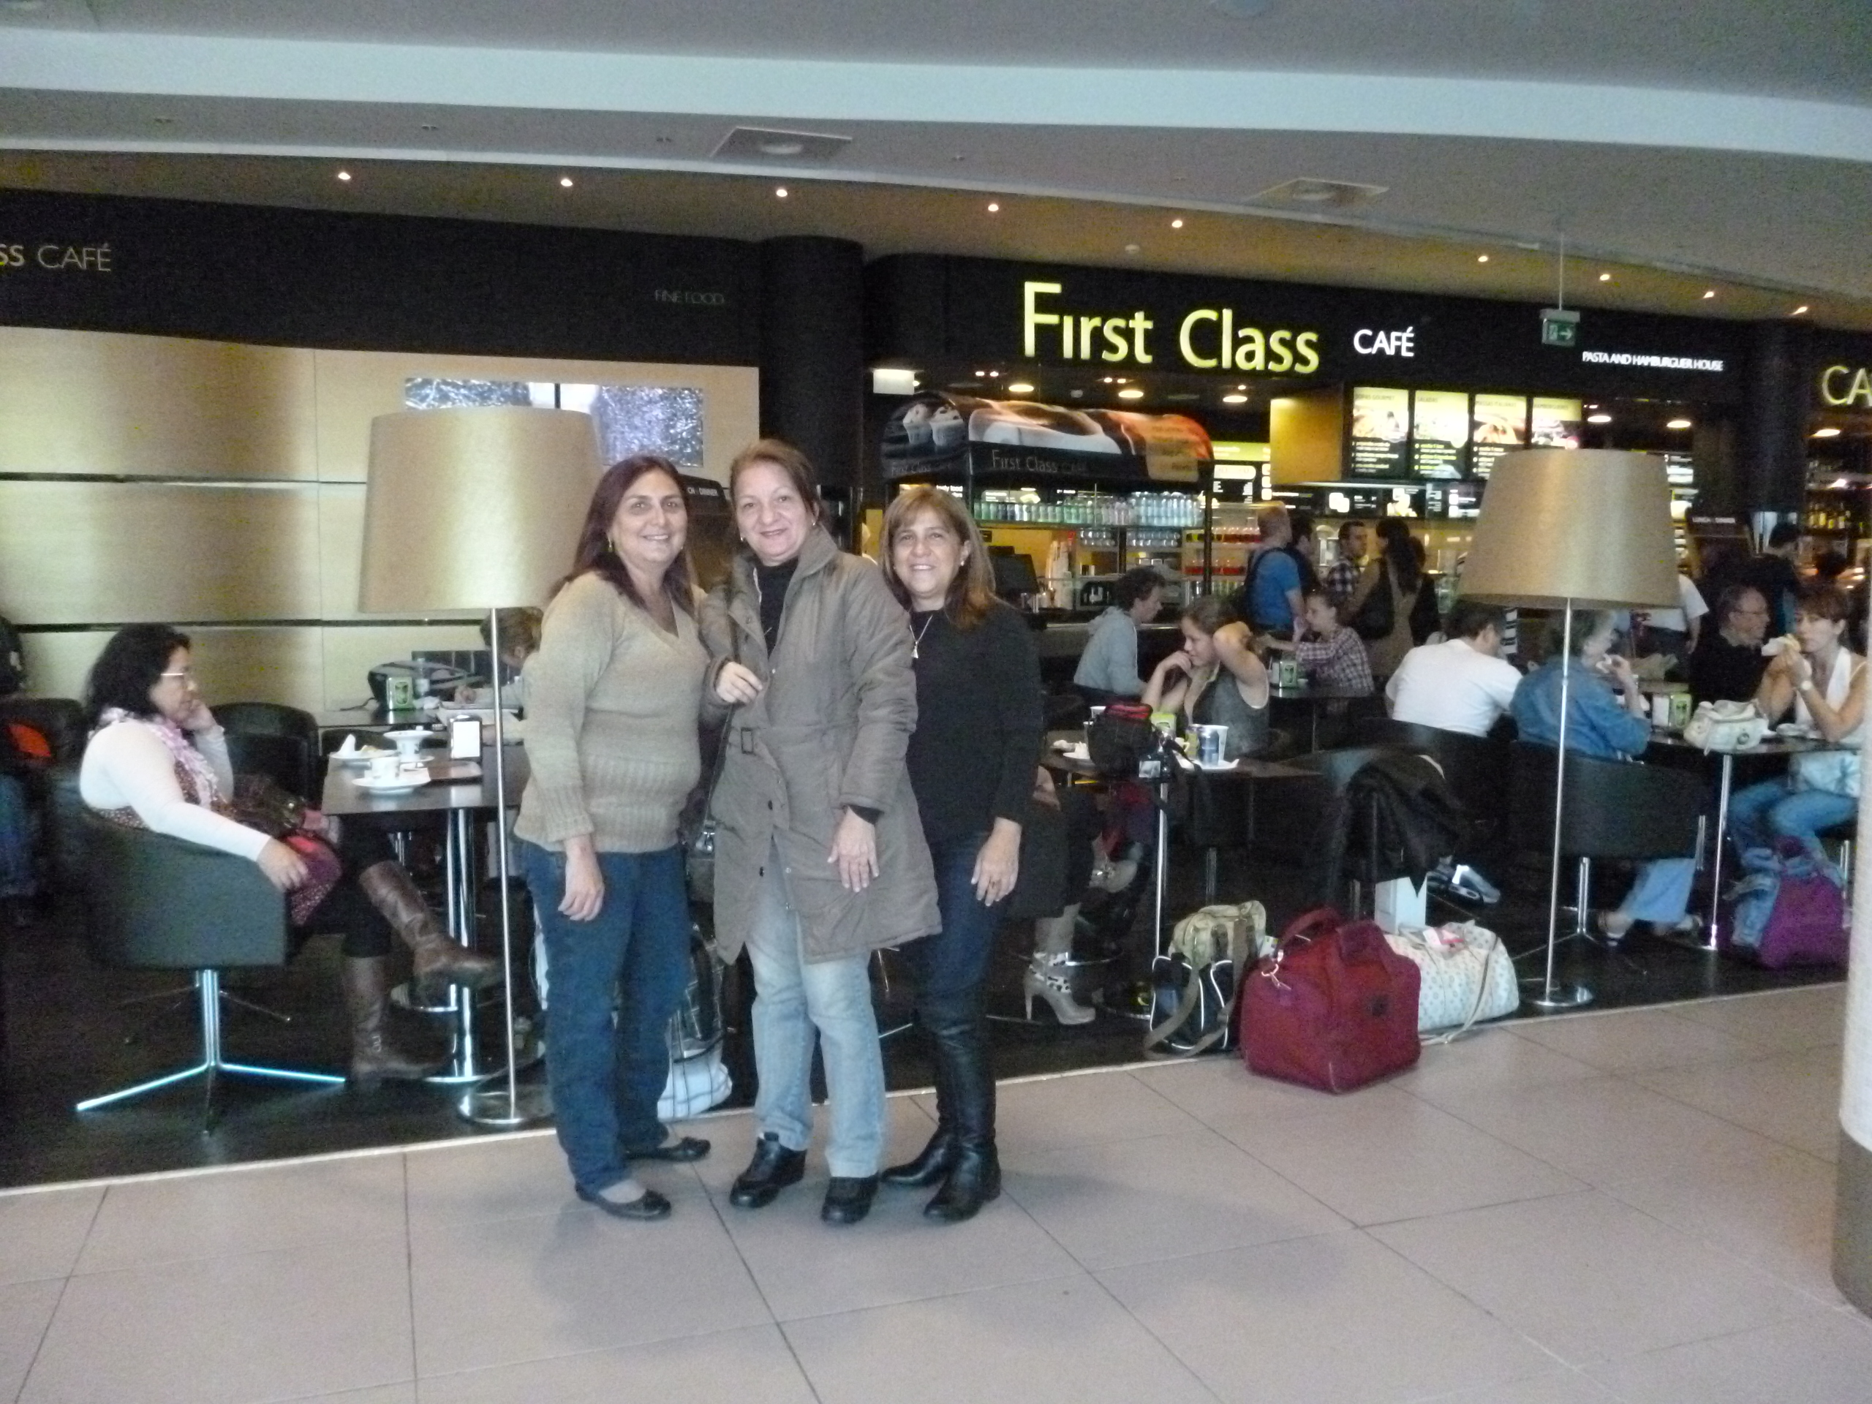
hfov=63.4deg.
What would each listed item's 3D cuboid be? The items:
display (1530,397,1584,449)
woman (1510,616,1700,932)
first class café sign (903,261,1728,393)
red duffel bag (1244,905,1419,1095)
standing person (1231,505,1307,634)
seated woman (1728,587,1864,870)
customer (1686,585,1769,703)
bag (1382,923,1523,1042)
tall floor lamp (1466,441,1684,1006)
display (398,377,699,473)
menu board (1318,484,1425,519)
[{"bbox_3d":[4.597,-1.936,11.200,0.480,0.660,0.070,-1,5,-20],"label":"display"},{"bbox_3d":[2.527,0.258,5.646,0.800,1.260,0.520,-1,5,-20],"label":"woman"},{"bbox_3d":[2.958,-2.555,10.581,7.000,0.660,0.180,-1,5,-19],"label":"first class café sign"},{"bbox_3d":[1.077,0.797,4.102,0.420,0.380,0.270,-5,7,-45],"label":"red duffel bag"},{"bbox_3d":[1.890,-0.267,8.608,0.380,1.720,0.480,-3,6,-35],"label":"standing person"},{"bbox_3d":[3.316,0.223,5.738,0.770,1.290,0.500,-1,5,-20],"label":"seated woman"},{"bbox_3d":[3.140,0.193,6.065,0.520,1.270,0.800,4,6,35],"label":"customer"},{"bbox_3d":[1.464,0.799,4.567,0.460,0.300,0.270,-1,5,-20],"label":"bag"},{"bbox_3d":[1.960,0.085,4.747,0.660,1.710,0.660,0,5,0],"label":"tall floor lamp"},{"bbox_3d":[-2.250,-1.672,9.075,1.744,0.493,0.100,-1,5,-20],"label":"display"},{"bbox_3d":[3.314,-1.524,11.514,0.950,0.250,0.060,-1,5,-19],"label":"menu board"}]

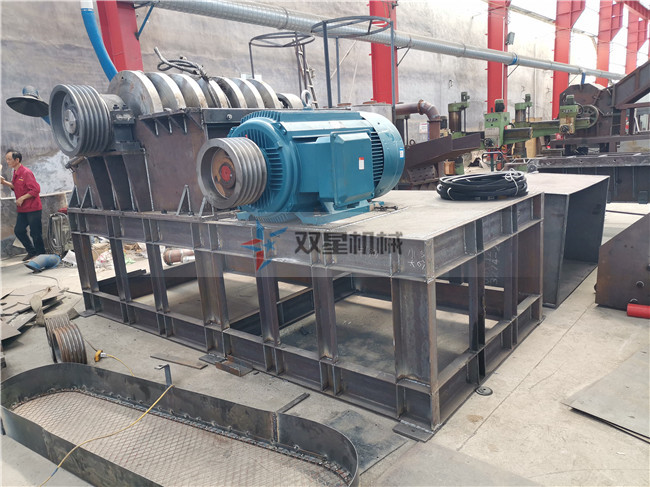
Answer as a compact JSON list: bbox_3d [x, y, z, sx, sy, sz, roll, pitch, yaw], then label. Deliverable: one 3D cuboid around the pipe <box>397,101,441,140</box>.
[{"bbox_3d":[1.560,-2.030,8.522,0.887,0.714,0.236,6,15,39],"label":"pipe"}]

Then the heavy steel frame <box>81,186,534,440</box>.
[{"bbox_3d":[-0.379,0.149,4.280,3.723,0.990,1.713,6,15,39],"label":"heavy steel frame"}]

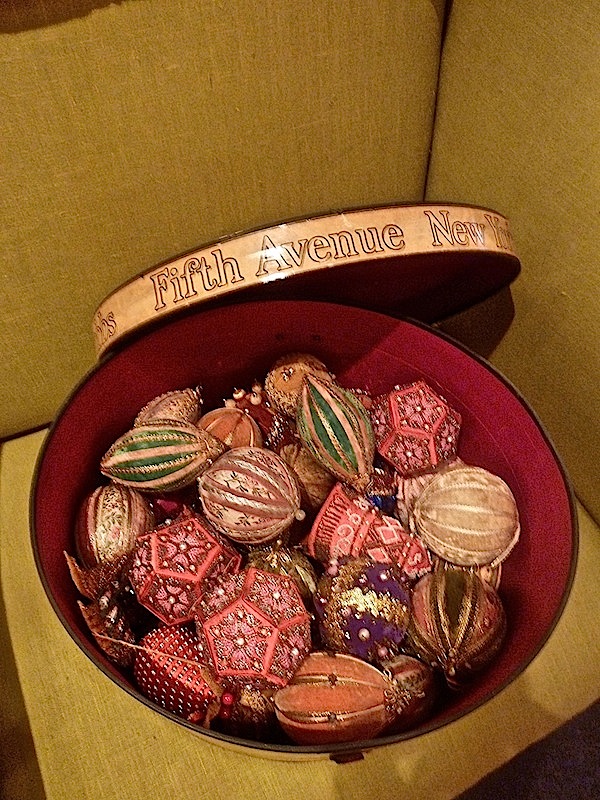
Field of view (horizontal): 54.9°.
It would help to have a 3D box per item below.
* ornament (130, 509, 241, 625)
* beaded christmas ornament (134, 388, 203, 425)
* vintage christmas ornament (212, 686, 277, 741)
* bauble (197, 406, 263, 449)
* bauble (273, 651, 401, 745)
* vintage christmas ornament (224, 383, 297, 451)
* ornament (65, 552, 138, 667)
[{"bbox_3d":[-0.080,0.116,0.402,0.076,0.076,0.076,2,48,0],"label":"ornament"},{"bbox_3d":[-0.112,0.012,0.500,0.064,0.050,0.050,-25,90,-6],"label":"beaded christmas ornament"},{"bbox_3d":[-0.036,0.201,0.372,0.053,0.057,0.053,-2,55,2],"label":"vintage christmas ornament"},{"bbox_3d":[-0.058,0.038,0.491,0.058,0.058,0.072,11,83,-6],"label":"bauble"},{"bbox_3d":[0.022,0.182,0.353,0.079,0.056,0.056,-6,62,-5],"label":"bauble"},{"bbox_3d":[-0.035,0.021,0.504,0.065,0.068,0.062,-11,55,-4],"label":"vintage christmas ornament"},{"bbox_3d":[-0.131,0.140,0.383,0.060,0.070,0.060,2,48,0],"label":"ornament"}]

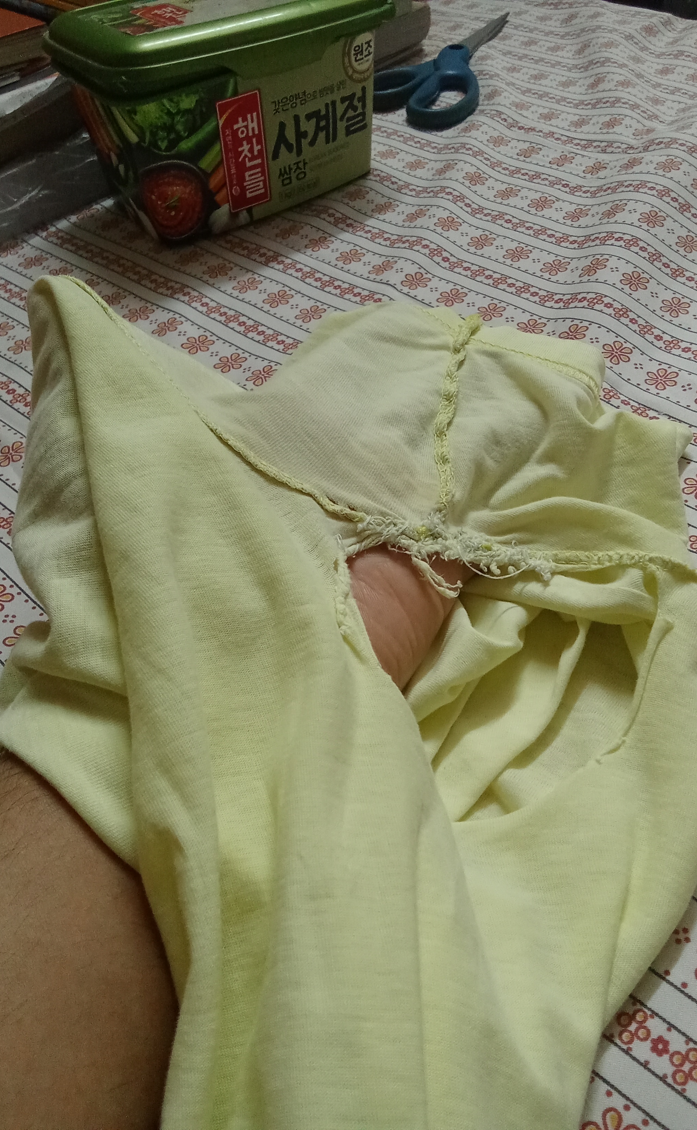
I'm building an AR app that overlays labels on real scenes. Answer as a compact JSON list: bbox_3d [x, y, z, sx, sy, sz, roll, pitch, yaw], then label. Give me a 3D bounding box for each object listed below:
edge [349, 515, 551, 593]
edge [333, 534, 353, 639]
[{"bbox_3d":[0.034,-0.004,0.298,0.064,0.014,0.015,8,49,12],"label":"edge"},{"bbox_3d":[-0.002,0.007,0.290,0.006,0.011,0.033,-3,48,2],"label":"edge"}]

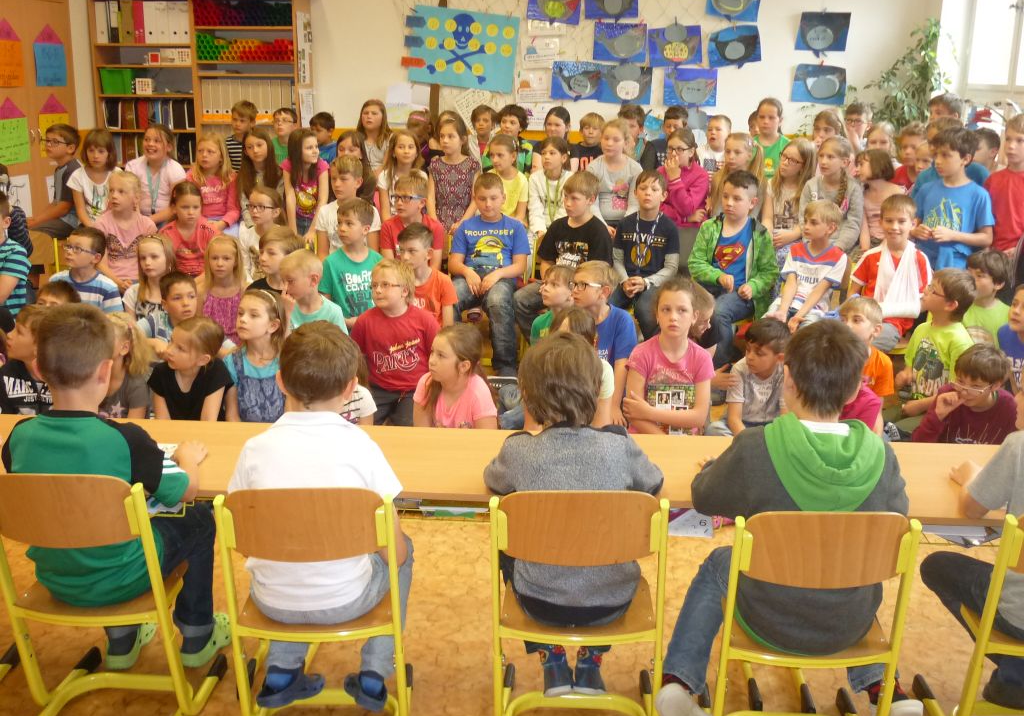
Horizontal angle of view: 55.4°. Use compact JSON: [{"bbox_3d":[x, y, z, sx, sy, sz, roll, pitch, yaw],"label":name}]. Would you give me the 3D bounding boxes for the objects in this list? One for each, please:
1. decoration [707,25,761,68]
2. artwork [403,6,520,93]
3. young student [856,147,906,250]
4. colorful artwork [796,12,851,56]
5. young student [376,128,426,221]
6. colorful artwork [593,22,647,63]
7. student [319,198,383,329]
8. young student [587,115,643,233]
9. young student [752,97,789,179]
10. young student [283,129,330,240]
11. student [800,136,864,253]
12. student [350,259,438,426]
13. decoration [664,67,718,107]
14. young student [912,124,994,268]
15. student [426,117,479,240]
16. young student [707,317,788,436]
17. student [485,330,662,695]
[{"bbox_3d":[1.766,-2.474,7.751,0.420,0.320,0.020,-1,15,2],"label":"decoration"},{"bbox_3d":[-0.398,-2.478,7.814,0.880,0.610,0.020,7,16,0],"label":"artwork"},{"bbox_3d":[2.001,-0.625,5.425,0.400,1.000,0.580,14,20,40],"label":"young student"},{"bbox_3d":[2.449,-2.552,7.700,0.410,0.310,0.030,2,13,3],"label":"colorful artwork"},{"bbox_3d":[-0.680,-0.806,5.790,0.380,1.081,0.520,3,14,8],"label":"young student"},{"bbox_3d":[0.857,-2.515,7.766,0.420,0.310,0.020,3,16,1],"label":"colorful artwork"},{"bbox_3d":[-0.785,-0.206,4.577,0.400,1.050,0.620,5,16,13],"label":"student"},{"bbox_3d":[0.547,-0.767,5.549,0.400,1.158,0.520,3,14,8],"label":"young student"},{"bbox_3d":[1.722,-1.006,6.629,0.400,1.430,0.260,5,17,13],"label":"young student"},{"bbox_3d":[-1.229,-0.803,5.898,0.380,1.120,0.600,-4,17,-16],"label":"young student"},{"bbox_3d":[1.678,-0.650,5.310,0.400,1.081,0.540,9,16,31],"label":"student"},{"bbox_3d":[-0.516,-0.033,4.287,0.420,0.830,0.580,1,16,2],"label":"student"},{"bbox_3d":[1.449,-2.177,7.843,0.420,0.300,0.020,1,16,1],"label":"decoration"},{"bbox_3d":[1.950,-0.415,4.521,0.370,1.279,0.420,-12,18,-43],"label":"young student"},{"bbox_3d":[-0.334,-0.759,5.449,0.380,1.159,0.520,3,14,8],"label":"student"},{"bbox_3d":[0.961,0.181,3.887,0.470,0.650,0.500,9,18,29],"label":"young student"},{"bbox_3d":[0.162,0.372,2.569,0.440,1.040,0.550,1,16,0],"label":"student"}]

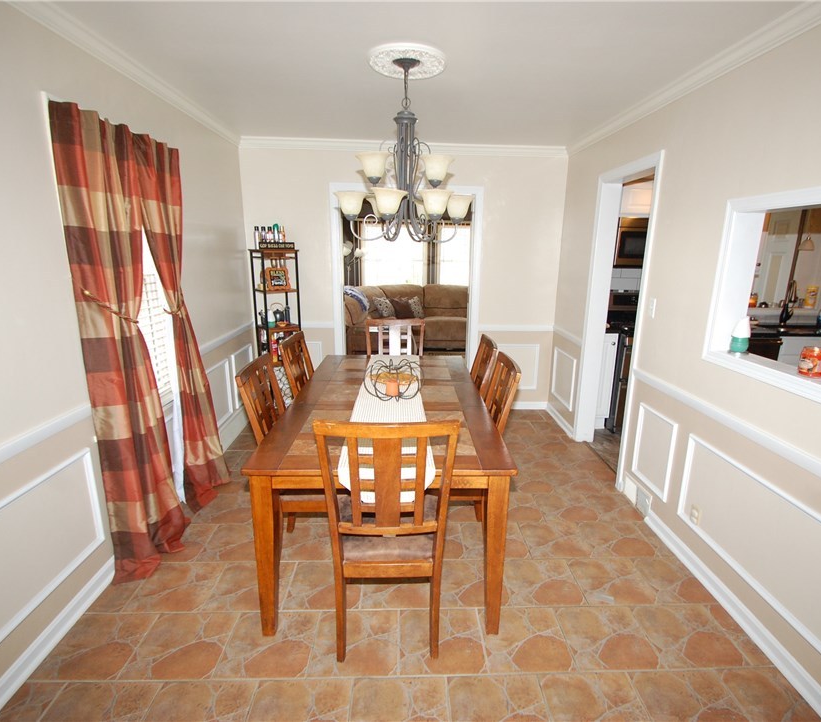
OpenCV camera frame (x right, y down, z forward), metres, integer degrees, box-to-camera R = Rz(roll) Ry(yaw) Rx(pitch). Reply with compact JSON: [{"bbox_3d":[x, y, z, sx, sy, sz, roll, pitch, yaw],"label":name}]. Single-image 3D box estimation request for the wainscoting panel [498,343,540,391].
[{"bbox_3d":[1.012,0.067,4.405,0.479,0.464,0.022,0,14,-1],"label":"wainscoting panel"}]

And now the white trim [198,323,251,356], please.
[{"bbox_3d":[-1.452,-0.201,3.665,0.030,0.065,1.220,0,14,-1],"label":"white trim"}]

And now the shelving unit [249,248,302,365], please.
[{"bbox_3d":[-1.150,-0.182,3.982,0.305,1.539,0.270,-11,18,-37],"label":"shelving unit"}]

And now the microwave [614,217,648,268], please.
[{"bbox_3d":[2.116,-1.035,3.991,0.760,0.410,0.400,0,14,-1],"label":"microwave"}]

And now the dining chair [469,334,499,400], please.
[{"bbox_3d":[0.220,0.372,2.857,0.560,1.014,0.465,0,14,-1],"label":"dining chair"}]

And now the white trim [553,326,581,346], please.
[{"bbox_3d":[1.360,-0.224,3.977,0.025,0.058,0.702,0,14,-1],"label":"white trim"}]

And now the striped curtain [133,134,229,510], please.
[{"bbox_3d":[-1.325,-0.179,2.715,0.220,2.120,0.570,0,14,-1],"label":"striped curtain"}]

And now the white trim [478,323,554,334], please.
[{"bbox_3d":[1.010,-0.307,4.310,0.713,0.058,0.025,0,14,-1],"label":"white trim"}]

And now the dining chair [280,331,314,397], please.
[{"bbox_3d":[-0.466,0.348,2.948,0.560,1.014,0.465,1,14,3],"label":"dining chair"}]

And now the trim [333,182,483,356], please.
[{"bbox_3d":[-0.034,-0.546,4.306,1.360,2.090,0.150,0,14,-1],"label":"trim"}]

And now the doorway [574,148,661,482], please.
[{"bbox_3d":[1.451,-0.237,3.131,0.160,2.080,0.840,0,14,-1],"label":"doorway"}]

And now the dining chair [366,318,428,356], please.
[{"bbox_3d":[-0.112,0.229,3.427,0.465,1.014,0.560,0,14,-1],"label":"dining chair"}]

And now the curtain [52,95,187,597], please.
[{"bbox_3d":[-1.302,-0.054,2.211,0.240,2.100,0.650,0,14,-1],"label":"curtain"}]

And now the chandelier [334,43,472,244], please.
[{"bbox_3d":[-0.030,-1.033,2.268,0.710,0.850,0.710,0,14,-1],"label":"chandelier"}]

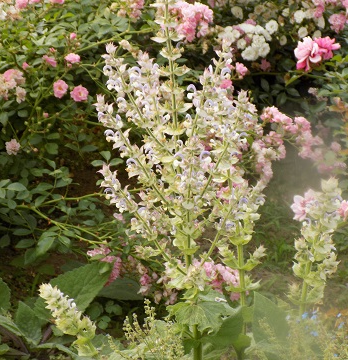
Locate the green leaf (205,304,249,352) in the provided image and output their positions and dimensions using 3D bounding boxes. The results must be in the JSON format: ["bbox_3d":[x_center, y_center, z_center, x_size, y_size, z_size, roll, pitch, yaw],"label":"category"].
[{"bbox_3d":[0.106,0.326,2.950,0.099,0.092,0.070,1,18,2],"label":"green leaf"}]

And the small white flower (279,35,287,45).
[{"bbox_3d":[0.320,-0.411,3.950,0.022,0.031,0.022,-3,18,-10],"label":"small white flower"}]

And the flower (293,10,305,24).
[{"bbox_3d":[0.373,-0.485,4.000,0.031,0.040,0.025,2,18,5],"label":"flower"}]

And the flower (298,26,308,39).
[{"bbox_3d":[0.380,-0.433,3.950,0.028,0.034,0.022,2,18,5],"label":"flower"}]

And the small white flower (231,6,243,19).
[{"bbox_3d":[0.189,-0.497,4.000,0.036,0.036,0.025,1,18,3],"label":"small white flower"}]

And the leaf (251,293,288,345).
[{"bbox_3d":[0.217,0.314,3.050,0.084,0.113,0.050,1,18,4],"label":"leaf"}]

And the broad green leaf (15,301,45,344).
[{"bbox_3d":[-0.328,0.323,3.050,0.061,0.100,0.050,-2,18,-6],"label":"broad green leaf"}]

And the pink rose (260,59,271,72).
[{"bbox_3d":[0.266,-0.332,3.900,0.028,0.036,0.025,1,18,4],"label":"pink rose"}]

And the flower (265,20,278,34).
[{"bbox_3d":[0.289,-0.448,3.950,0.037,0.041,0.025,1,18,4],"label":"flower"}]

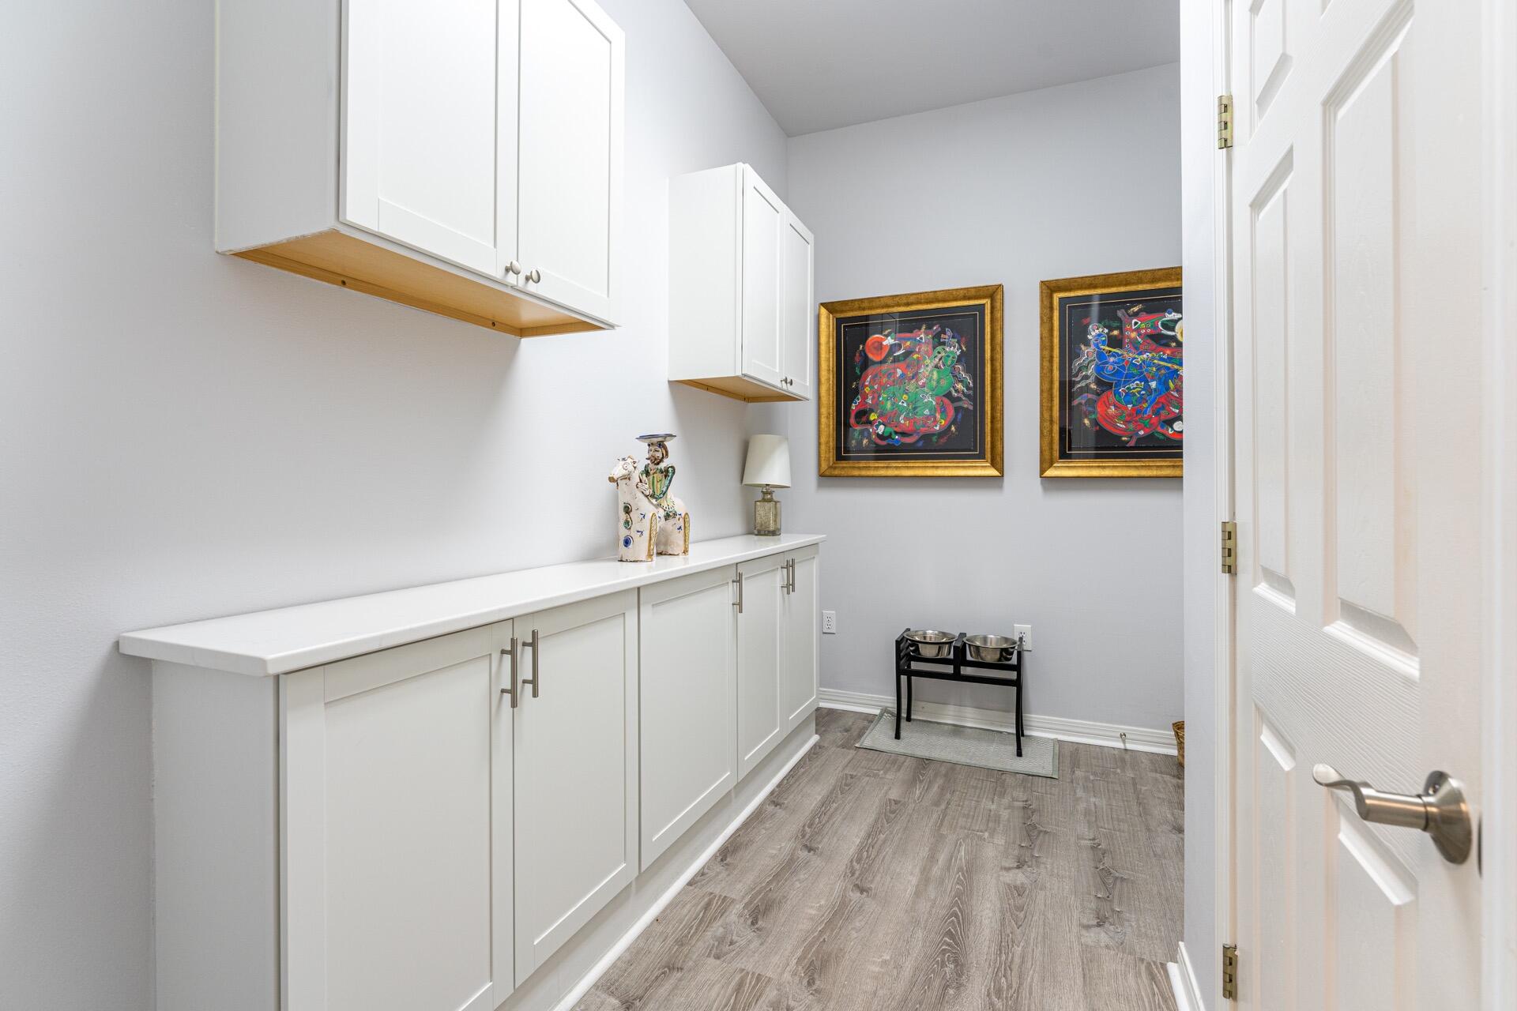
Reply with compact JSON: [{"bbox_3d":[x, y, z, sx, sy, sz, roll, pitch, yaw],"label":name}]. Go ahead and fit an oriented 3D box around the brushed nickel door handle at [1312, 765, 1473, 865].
[{"bbox_3d":[0.521,0.237,0.571,0.060,0.066,0.145,0,1,24],"label":"brushed nickel door handle"}]

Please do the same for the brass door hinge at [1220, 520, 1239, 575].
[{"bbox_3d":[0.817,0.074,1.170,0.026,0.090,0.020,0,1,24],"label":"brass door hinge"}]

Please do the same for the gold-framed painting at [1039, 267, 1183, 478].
[{"bbox_3d":[1.735,-0.578,2.955,0.915,0.905,0.040,0,1,24],"label":"gold-framed painting"}]

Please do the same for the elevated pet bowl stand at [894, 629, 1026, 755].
[{"bbox_3d":[0.954,0.865,3.178,0.560,0.475,0.290,0,1,24],"label":"elevated pet bowl stand"}]

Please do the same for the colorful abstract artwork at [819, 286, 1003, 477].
[{"bbox_3d":[0.748,-0.599,3.394,0.915,0.905,0.040,0,1,24],"label":"colorful abstract artwork"}]

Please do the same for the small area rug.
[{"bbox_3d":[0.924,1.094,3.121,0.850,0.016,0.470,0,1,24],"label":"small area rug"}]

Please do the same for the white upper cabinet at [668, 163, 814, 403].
[{"bbox_3d":[-0.032,-0.866,2.844,0.315,0.765,0.775,0,1,24],"label":"white upper cabinet"}]

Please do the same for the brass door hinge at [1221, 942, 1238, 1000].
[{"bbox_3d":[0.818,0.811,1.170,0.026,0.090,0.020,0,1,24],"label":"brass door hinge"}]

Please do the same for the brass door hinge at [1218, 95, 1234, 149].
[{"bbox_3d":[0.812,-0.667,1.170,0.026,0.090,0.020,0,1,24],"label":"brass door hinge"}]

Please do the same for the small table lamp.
[{"bbox_3d":[0.041,-0.090,3.099,0.225,0.470,0.225,0,1,24],"label":"small table lamp"}]

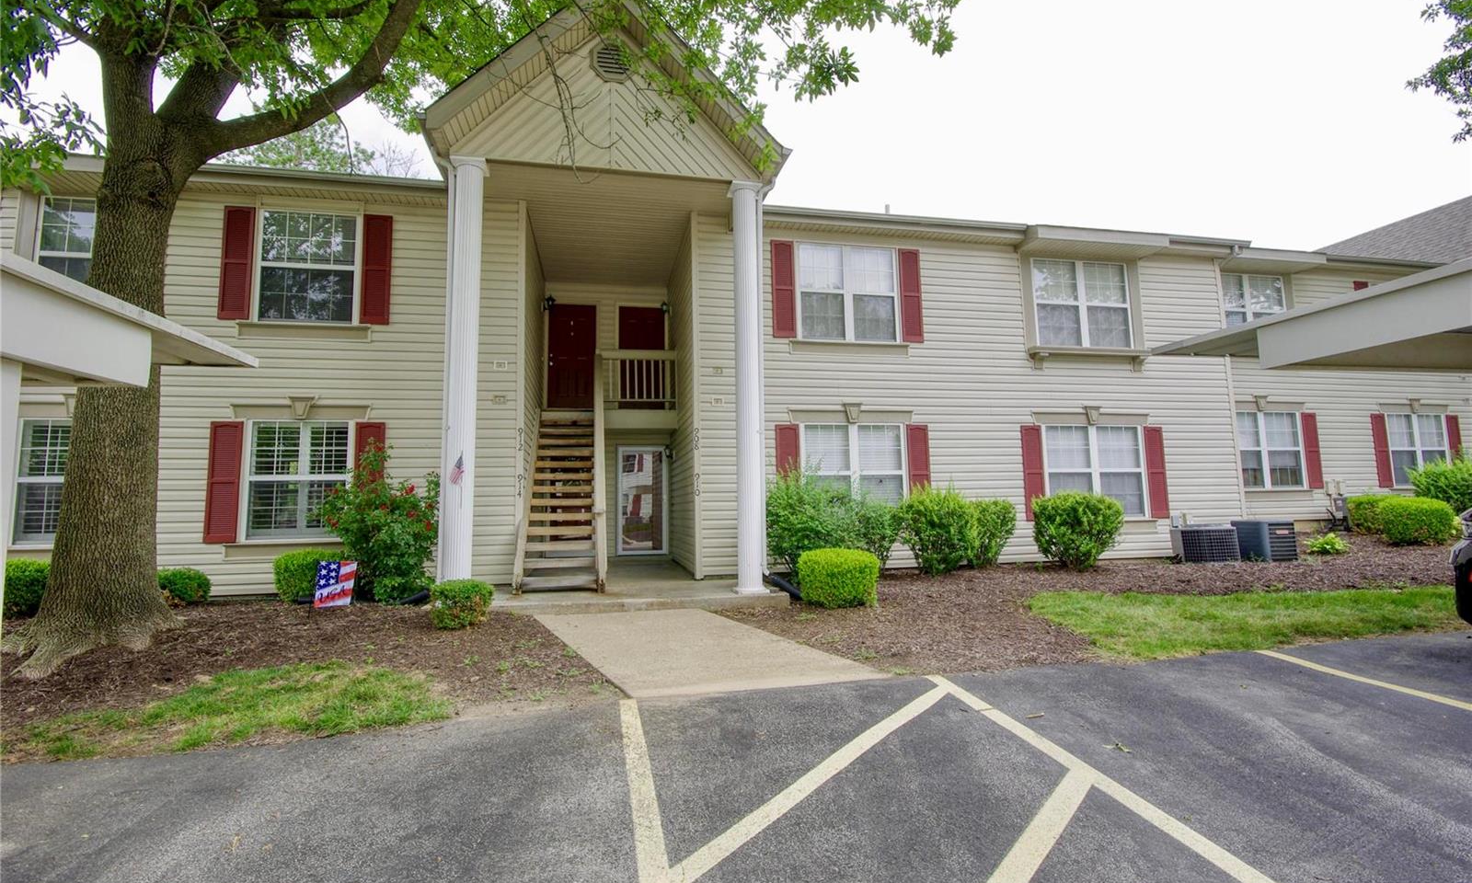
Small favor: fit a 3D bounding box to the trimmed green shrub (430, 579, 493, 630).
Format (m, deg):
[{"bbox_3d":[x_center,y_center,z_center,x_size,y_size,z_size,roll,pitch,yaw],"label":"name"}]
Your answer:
[{"bbox_3d":[-2.648,1.562,5.939,0.570,0.430,0.560,0,-6,-10],"label":"trimmed green shrub"}]

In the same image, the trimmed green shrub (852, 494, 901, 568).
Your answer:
[{"bbox_3d":[1.857,1.246,8.582,0.836,1.017,0.836,0,-6,-11],"label":"trimmed green shrub"}]

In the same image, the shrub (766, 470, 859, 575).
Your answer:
[{"bbox_3d":[0.985,1.138,8.249,1.291,1.462,1.227,0,-6,-11],"label":"shrub"}]

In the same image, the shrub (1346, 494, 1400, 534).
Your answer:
[{"bbox_3d":[11.878,1.349,11.442,0.800,0.730,0.750,0,-6,-10],"label":"shrub"}]

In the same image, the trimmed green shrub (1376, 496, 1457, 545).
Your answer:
[{"bbox_3d":[11.646,1.356,10.485,0.847,0.793,0.847,0,-6,-11],"label":"trimmed green shrub"}]

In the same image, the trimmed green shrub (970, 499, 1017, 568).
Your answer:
[{"bbox_3d":[3.619,1.332,8.918,0.809,1.000,0.809,0,-6,-11],"label":"trimmed green shrub"}]

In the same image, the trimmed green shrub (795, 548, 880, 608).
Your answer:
[{"bbox_3d":[1.222,1.646,7.465,0.966,0.652,0.888,0,-6,-11],"label":"trimmed green shrub"}]

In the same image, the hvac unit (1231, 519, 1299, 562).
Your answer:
[{"bbox_3d":[8.228,1.522,9.556,0.570,0.585,0.600,0,-6,-10],"label":"hvac unit"}]

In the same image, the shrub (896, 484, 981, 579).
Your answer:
[{"bbox_3d":[2.820,1.237,8.614,1.020,1.230,0.960,0,-6,-10],"label":"shrub"}]

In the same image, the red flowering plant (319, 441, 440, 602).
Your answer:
[{"bbox_3d":[-4.171,0.933,7.210,1.200,1.840,1.080,0,-6,-10],"label":"red flowering plant"}]

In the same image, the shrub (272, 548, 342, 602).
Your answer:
[{"bbox_3d":[-4.987,1.568,7.232,0.712,0.589,0.676,0,-6,-11],"label":"shrub"}]

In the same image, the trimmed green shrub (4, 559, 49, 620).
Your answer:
[{"bbox_3d":[-7.756,1.604,6.684,0.800,0.580,0.780,0,-6,-10],"label":"trimmed green shrub"}]

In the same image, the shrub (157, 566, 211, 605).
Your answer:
[{"bbox_3d":[-6.435,1.657,7.074,0.640,0.410,0.600,0,-6,-10],"label":"shrub"}]

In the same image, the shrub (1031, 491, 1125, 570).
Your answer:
[{"bbox_3d":[5.035,1.311,9.043,1.150,1.133,1.093,0,-6,-11],"label":"shrub"}]

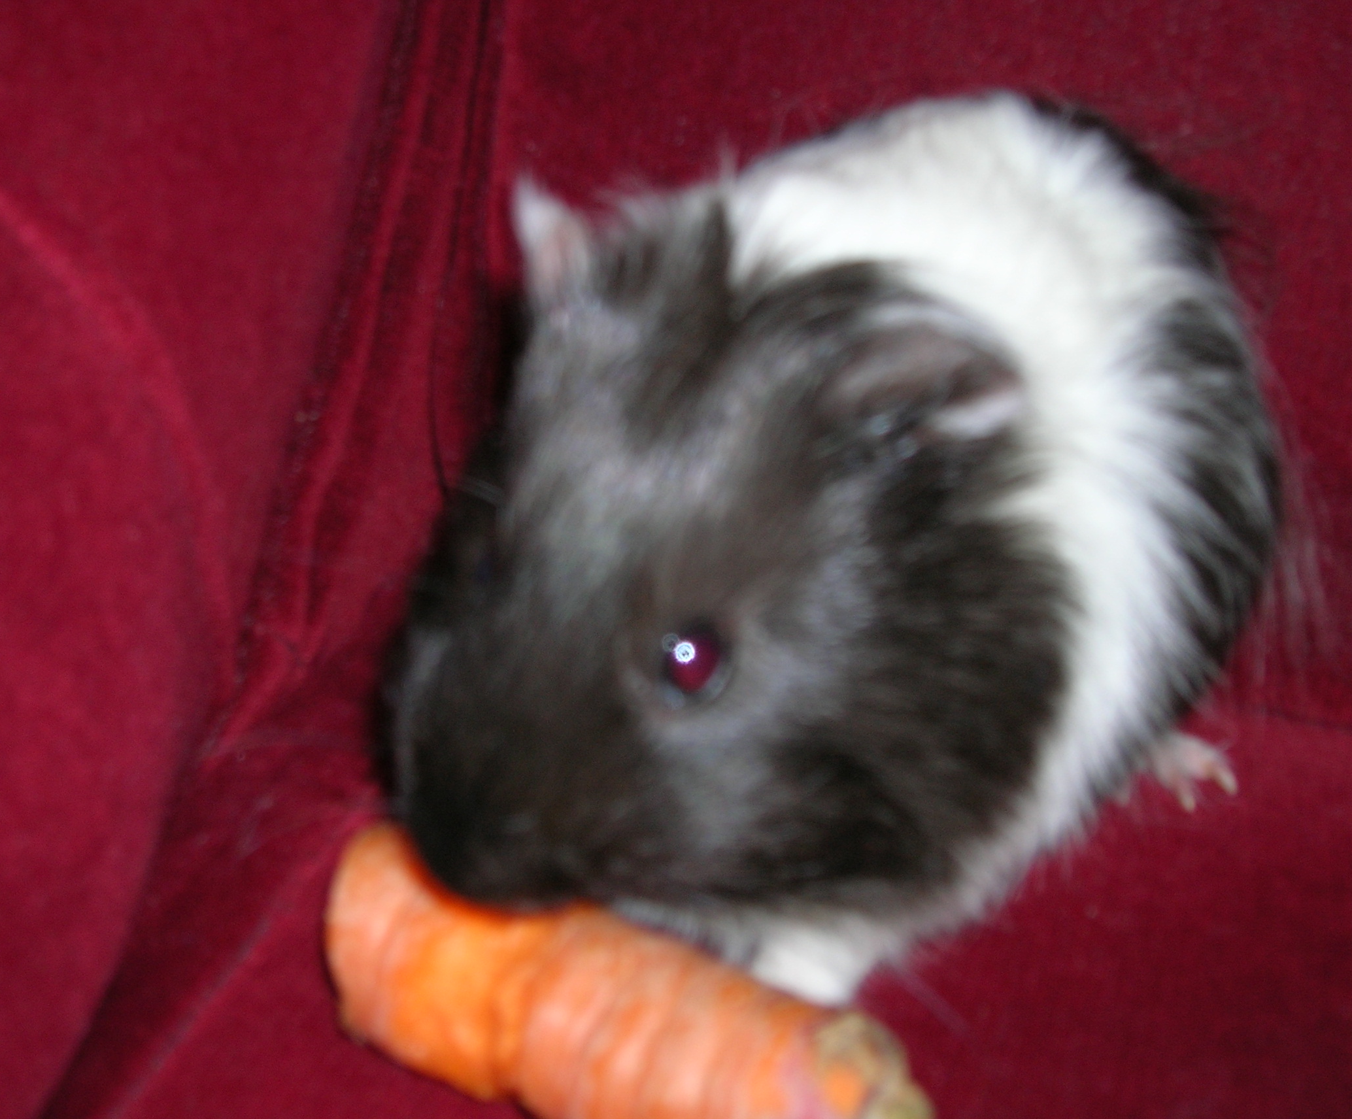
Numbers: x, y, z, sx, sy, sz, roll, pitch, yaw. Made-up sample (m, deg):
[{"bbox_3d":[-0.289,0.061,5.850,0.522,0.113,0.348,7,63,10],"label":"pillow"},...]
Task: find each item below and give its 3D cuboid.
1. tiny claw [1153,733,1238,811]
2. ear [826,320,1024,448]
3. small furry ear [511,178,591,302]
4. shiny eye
[{"bbox_3d":[0.087,0.036,0.333,0.012,0.008,0.011,31,44,27],"label":"tiny claw"},{"bbox_3d":[0.036,-0.026,0.292,0.027,0.018,0.010,13,31,-13],"label":"ear"},{"bbox_3d":[-0.019,-0.049,0.308,0.009,0.019,0.015,-29,26,-37],"label":"small furry ear"},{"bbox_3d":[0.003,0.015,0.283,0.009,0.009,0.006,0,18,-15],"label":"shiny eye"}]

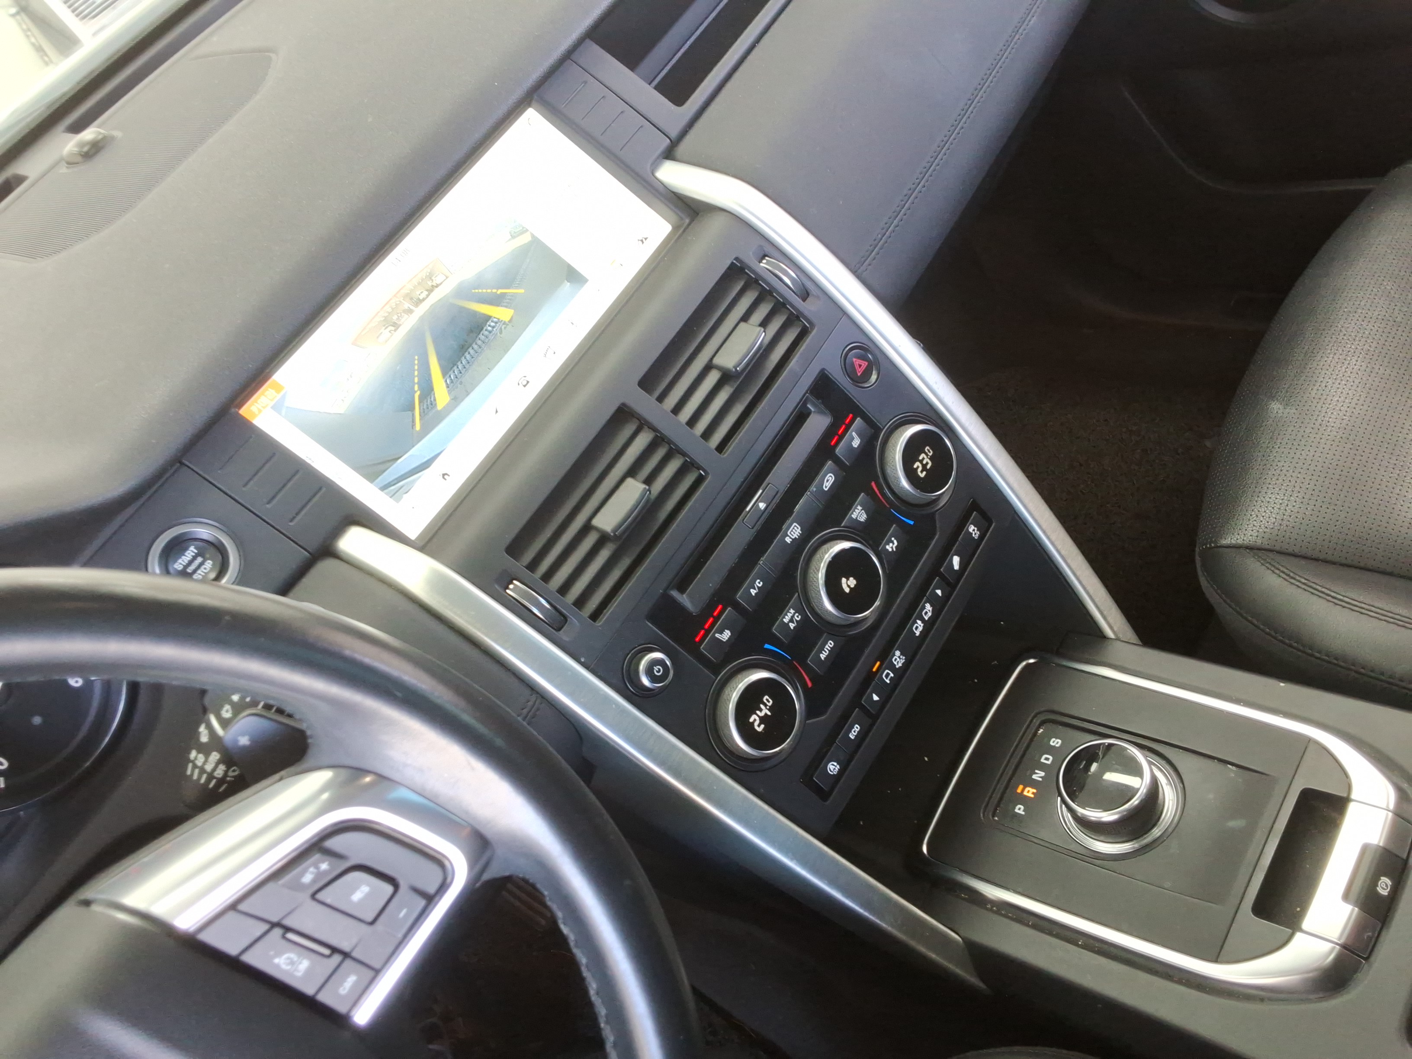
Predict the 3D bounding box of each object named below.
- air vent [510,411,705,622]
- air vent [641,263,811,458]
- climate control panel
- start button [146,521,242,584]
[{"bbox_3d":[-0.051,-0.007,0.579,0.097,0.057,0.028,-55,10,-22],"label":"air vent"},{"bbox_3d":[0.009,-0.092,0.620,0.097,0.057,0.028,-55,10,-22],"label":"air vent"},{"bbox_3d":[0.067,0.025,0.624,0.225,0.145,0.032,-55,19,-22],"label":"climate control panel"},{"bbox_3d":[-0.242,0.017,0.541,0.041,0.041,0.018,-55,8,-22],"label":"start button"}]

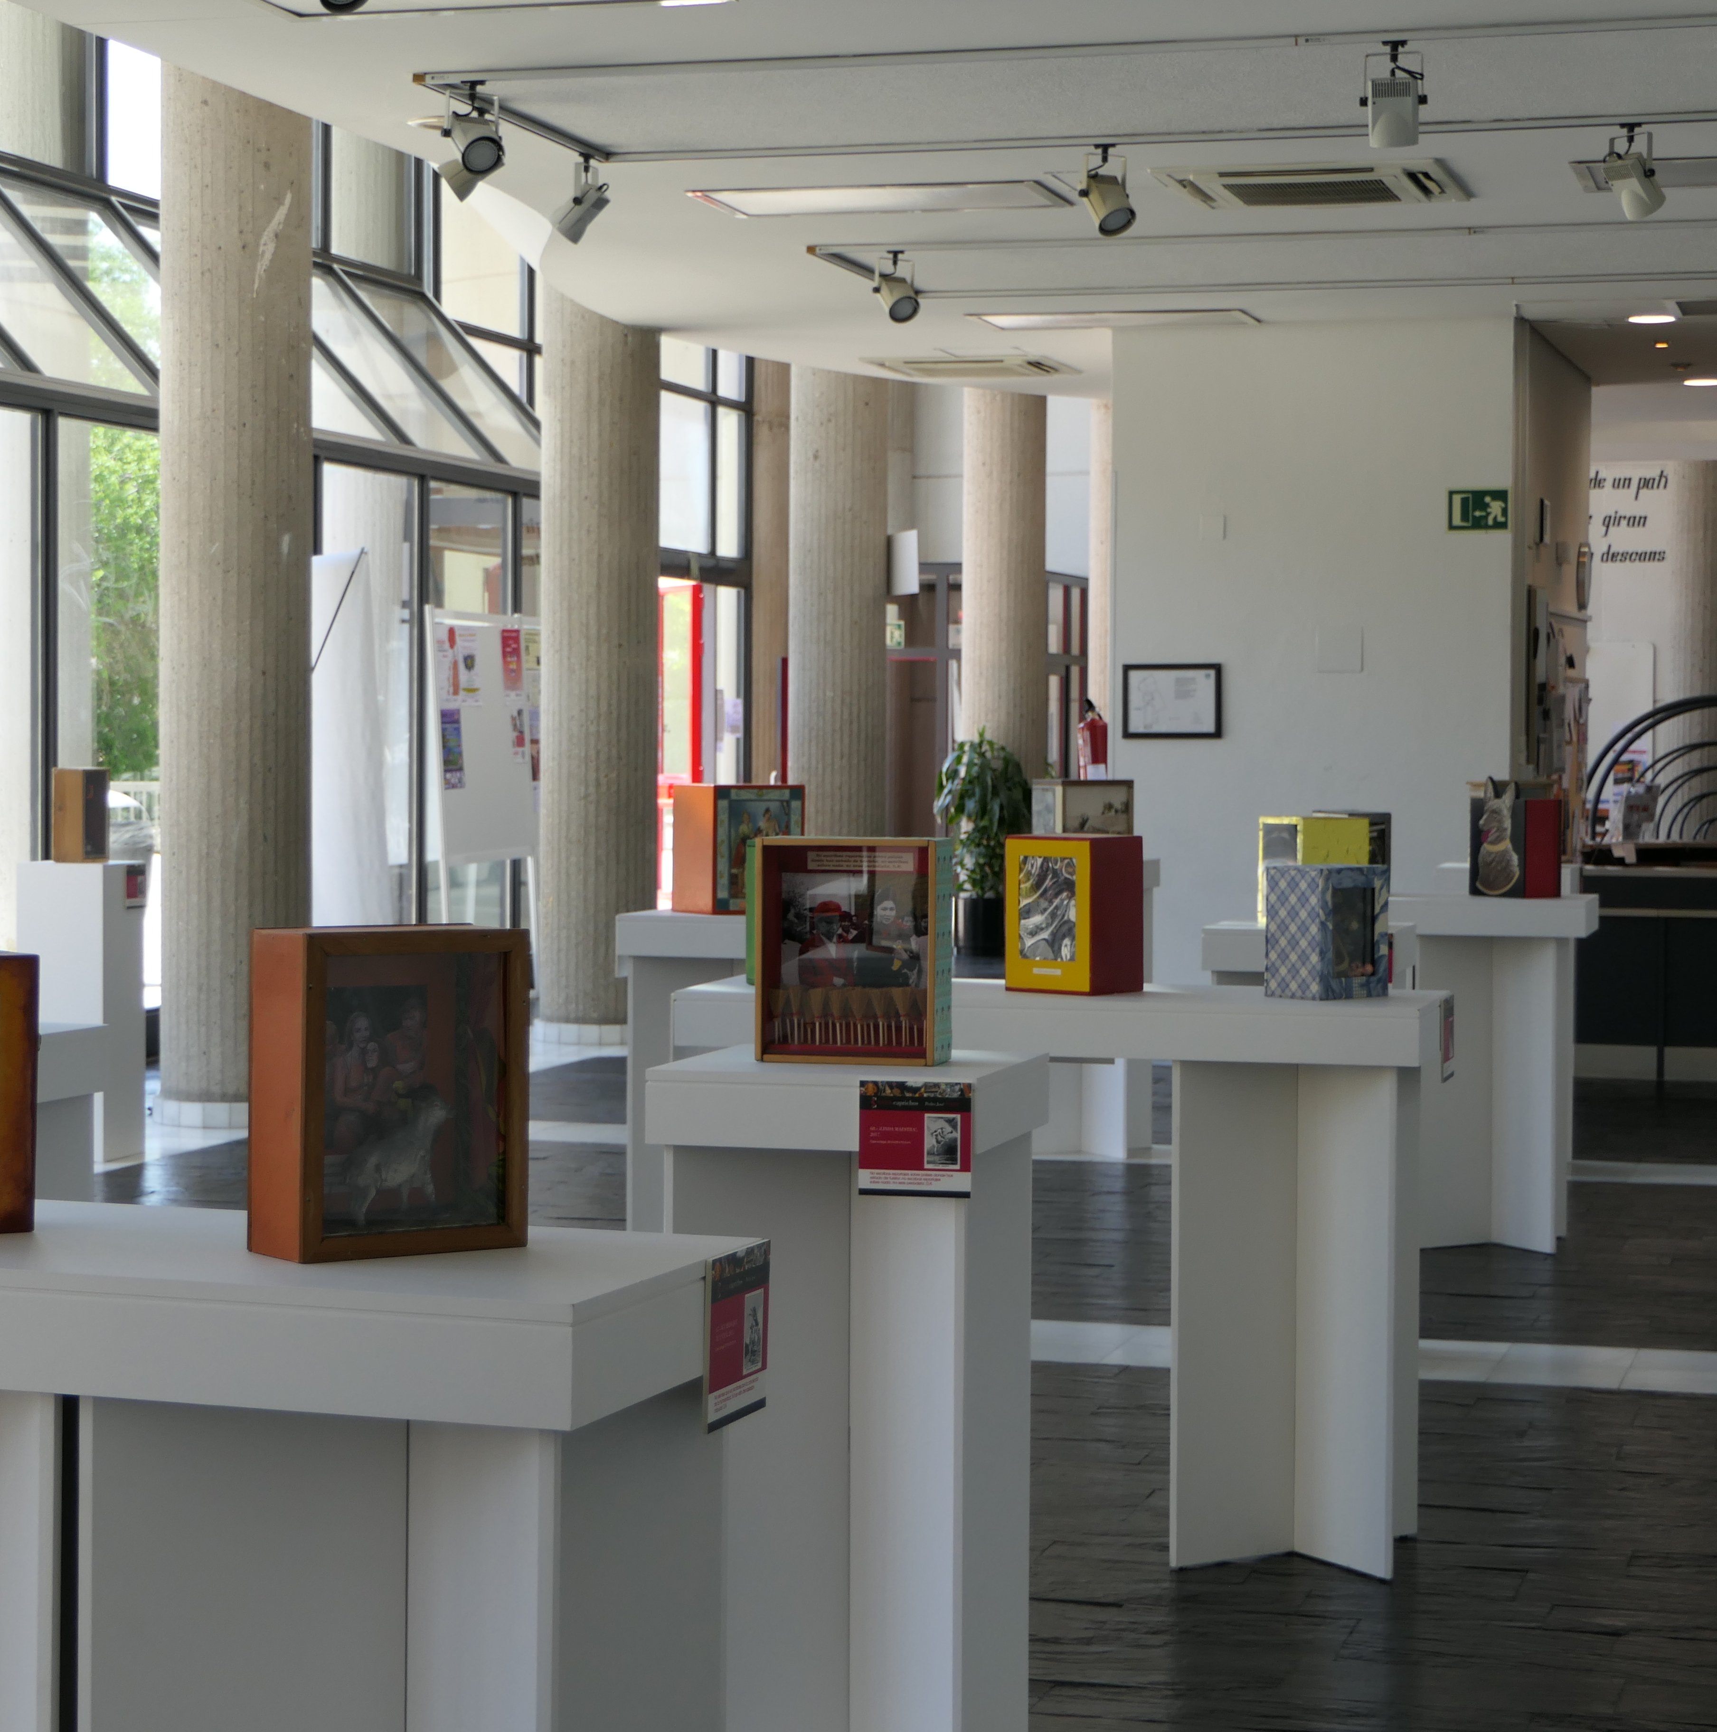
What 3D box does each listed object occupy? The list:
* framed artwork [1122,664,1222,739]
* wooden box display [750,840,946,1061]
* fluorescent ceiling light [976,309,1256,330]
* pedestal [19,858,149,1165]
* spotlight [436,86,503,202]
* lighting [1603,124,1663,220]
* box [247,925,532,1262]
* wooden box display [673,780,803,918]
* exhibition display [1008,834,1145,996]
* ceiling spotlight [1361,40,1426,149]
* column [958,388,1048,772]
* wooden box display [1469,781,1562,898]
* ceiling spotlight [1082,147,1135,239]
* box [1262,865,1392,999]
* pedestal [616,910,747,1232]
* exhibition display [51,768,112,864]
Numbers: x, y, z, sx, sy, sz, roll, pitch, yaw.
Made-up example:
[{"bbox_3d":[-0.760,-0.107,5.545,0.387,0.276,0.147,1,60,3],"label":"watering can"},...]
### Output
[{"bbox_3d":[1.475,-0.771,17.295,0.447,0.350,0.030,1,2,15],"label":"framed artwork"},{"bbox_3d":[-0.004,0.121,5.351,0.261,0.322,0.134,1,2,12],"label":"wooden box display"},{"bbox_3d":[1.193,-2.531,16.942,1.240,0.050,0.600,1,2,16],"label":"fluorescent ceiling light"},{"bbox_3d":[-2.703,0.502,12.822,0.334,1.022,0.288,1,2,18],"label":"pedestal"},{"bbox_3d":[-1.121,-2.107,10.667,0.170,0.300,0.210,-1,2,-22],"label":"spotlight"},{"bbox_3d":[2.372,-2.118,11.243,0.155,0.290,0.185,2,3,43],"label":"lighting"},{"bbox_3d":[-0.430,0.205,3.389,0.230,0.295,0.108,-1,3,-35],"label":"box"},{"bbox_3d":[-0.312,-0.045,9.672,0.271,0.331,0.222,-1,2,-31],"label":"wooden box display"},{"bbox_3d":[0.399,0.090,6.774,0.189,0.283,0.168,2,3,38],"label":"exhibition display"},{"bbox_3d":[1.459,-2.104,10.037,0.170,0.285,0.200,0,2,6],"label":"ceiling spotlight"},{"bbox_3d":[1.026,-1.472,25.864,0.600,4.200,0.600,1,2,15],"label":"column"},{"bbox_3d":[1.985,-0.086,11.115,0.155,0.355,0.235,-1,2,-34],"label":"wooden box display"},{"bbox_3d":[0.800,-2.173,11.846,0.160,0.292,0.200,-1,2,-31],"label":"ceiling spotlight"},{"bbox_3d":[0.893,0.128,7.049,0.185,0.248,0.140,-2,3,-41],"label":"box"},{"bbox_3d":[-0.344,0.658,10.209,0.510,1.050,0.510,1,2,15],"label":"pedestal"},{"bbox_3d":[-2.685,-0.180,12.724,0.115,0.332,0.170,1,2,20],"label":"exhibition display"}]

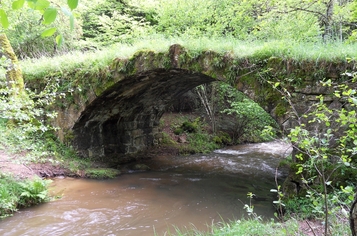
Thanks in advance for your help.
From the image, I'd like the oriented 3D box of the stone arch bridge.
[{"bbox_3d":[0.319,-0.218,8.572,9.042,3.102,4.290,1,3,25],"label":"stone arch bridge"}]

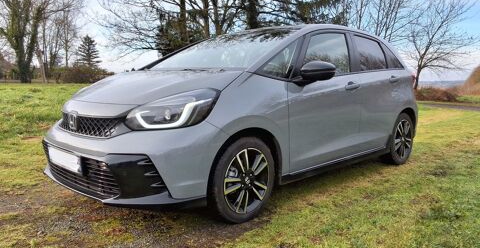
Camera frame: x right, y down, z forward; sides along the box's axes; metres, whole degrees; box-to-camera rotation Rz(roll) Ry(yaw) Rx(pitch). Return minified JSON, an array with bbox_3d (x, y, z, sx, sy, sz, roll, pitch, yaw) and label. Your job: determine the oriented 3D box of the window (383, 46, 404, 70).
[{"bbox_3d":[1.685,-0.725,4.277,0.440,0.250,0.060,-7,-6,-44],"label":"window"}]

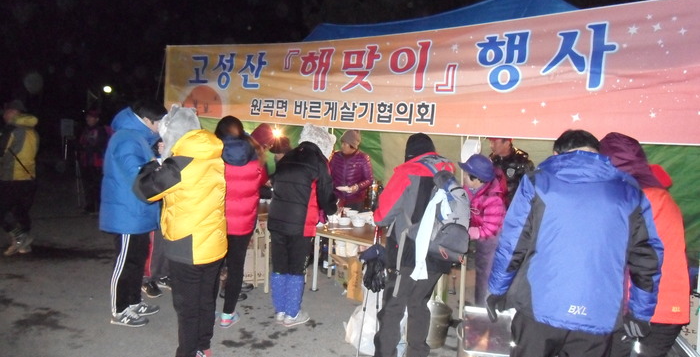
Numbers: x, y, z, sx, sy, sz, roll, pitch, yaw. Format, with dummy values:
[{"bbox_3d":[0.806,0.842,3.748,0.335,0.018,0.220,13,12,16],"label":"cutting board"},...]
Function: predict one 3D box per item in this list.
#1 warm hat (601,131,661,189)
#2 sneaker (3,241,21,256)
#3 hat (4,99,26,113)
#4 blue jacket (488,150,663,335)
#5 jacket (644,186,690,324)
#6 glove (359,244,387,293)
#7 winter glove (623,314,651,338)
[{"bbox_3d":[1.283,-0.082,2.220,0.220,0.260,0.270,-5,-2,-30],"label":"warm hat"},{"bbox_3d":[-3.811,0.780,5.480,0.105,0.130,0.285,4,6,19],"label":"sneaker"},{"bbox_3d":[-3.515,-0.767,5.100,0.250,0.150,0.200,1,8,-5],"label":"hat"},{"bbox_3d":[0.904,0.257,1.980,0.670,0.720,0.380,1,8,15],"label":"blue jacket"},{"bbox_3d":[1.555,0.311,2.520,0.460,0.740,0.380,-2,7,-38],"label":"jacket"},{"bbox_3d":[0.143,0.571,3.080,0.120,0.300,0.160,-6,12,-45],"label":"glove"},{"bbox_3d":[1.151,0.591,1.950,0.100,0.130,0.110,1,7,10],"label":"winter glove"}]

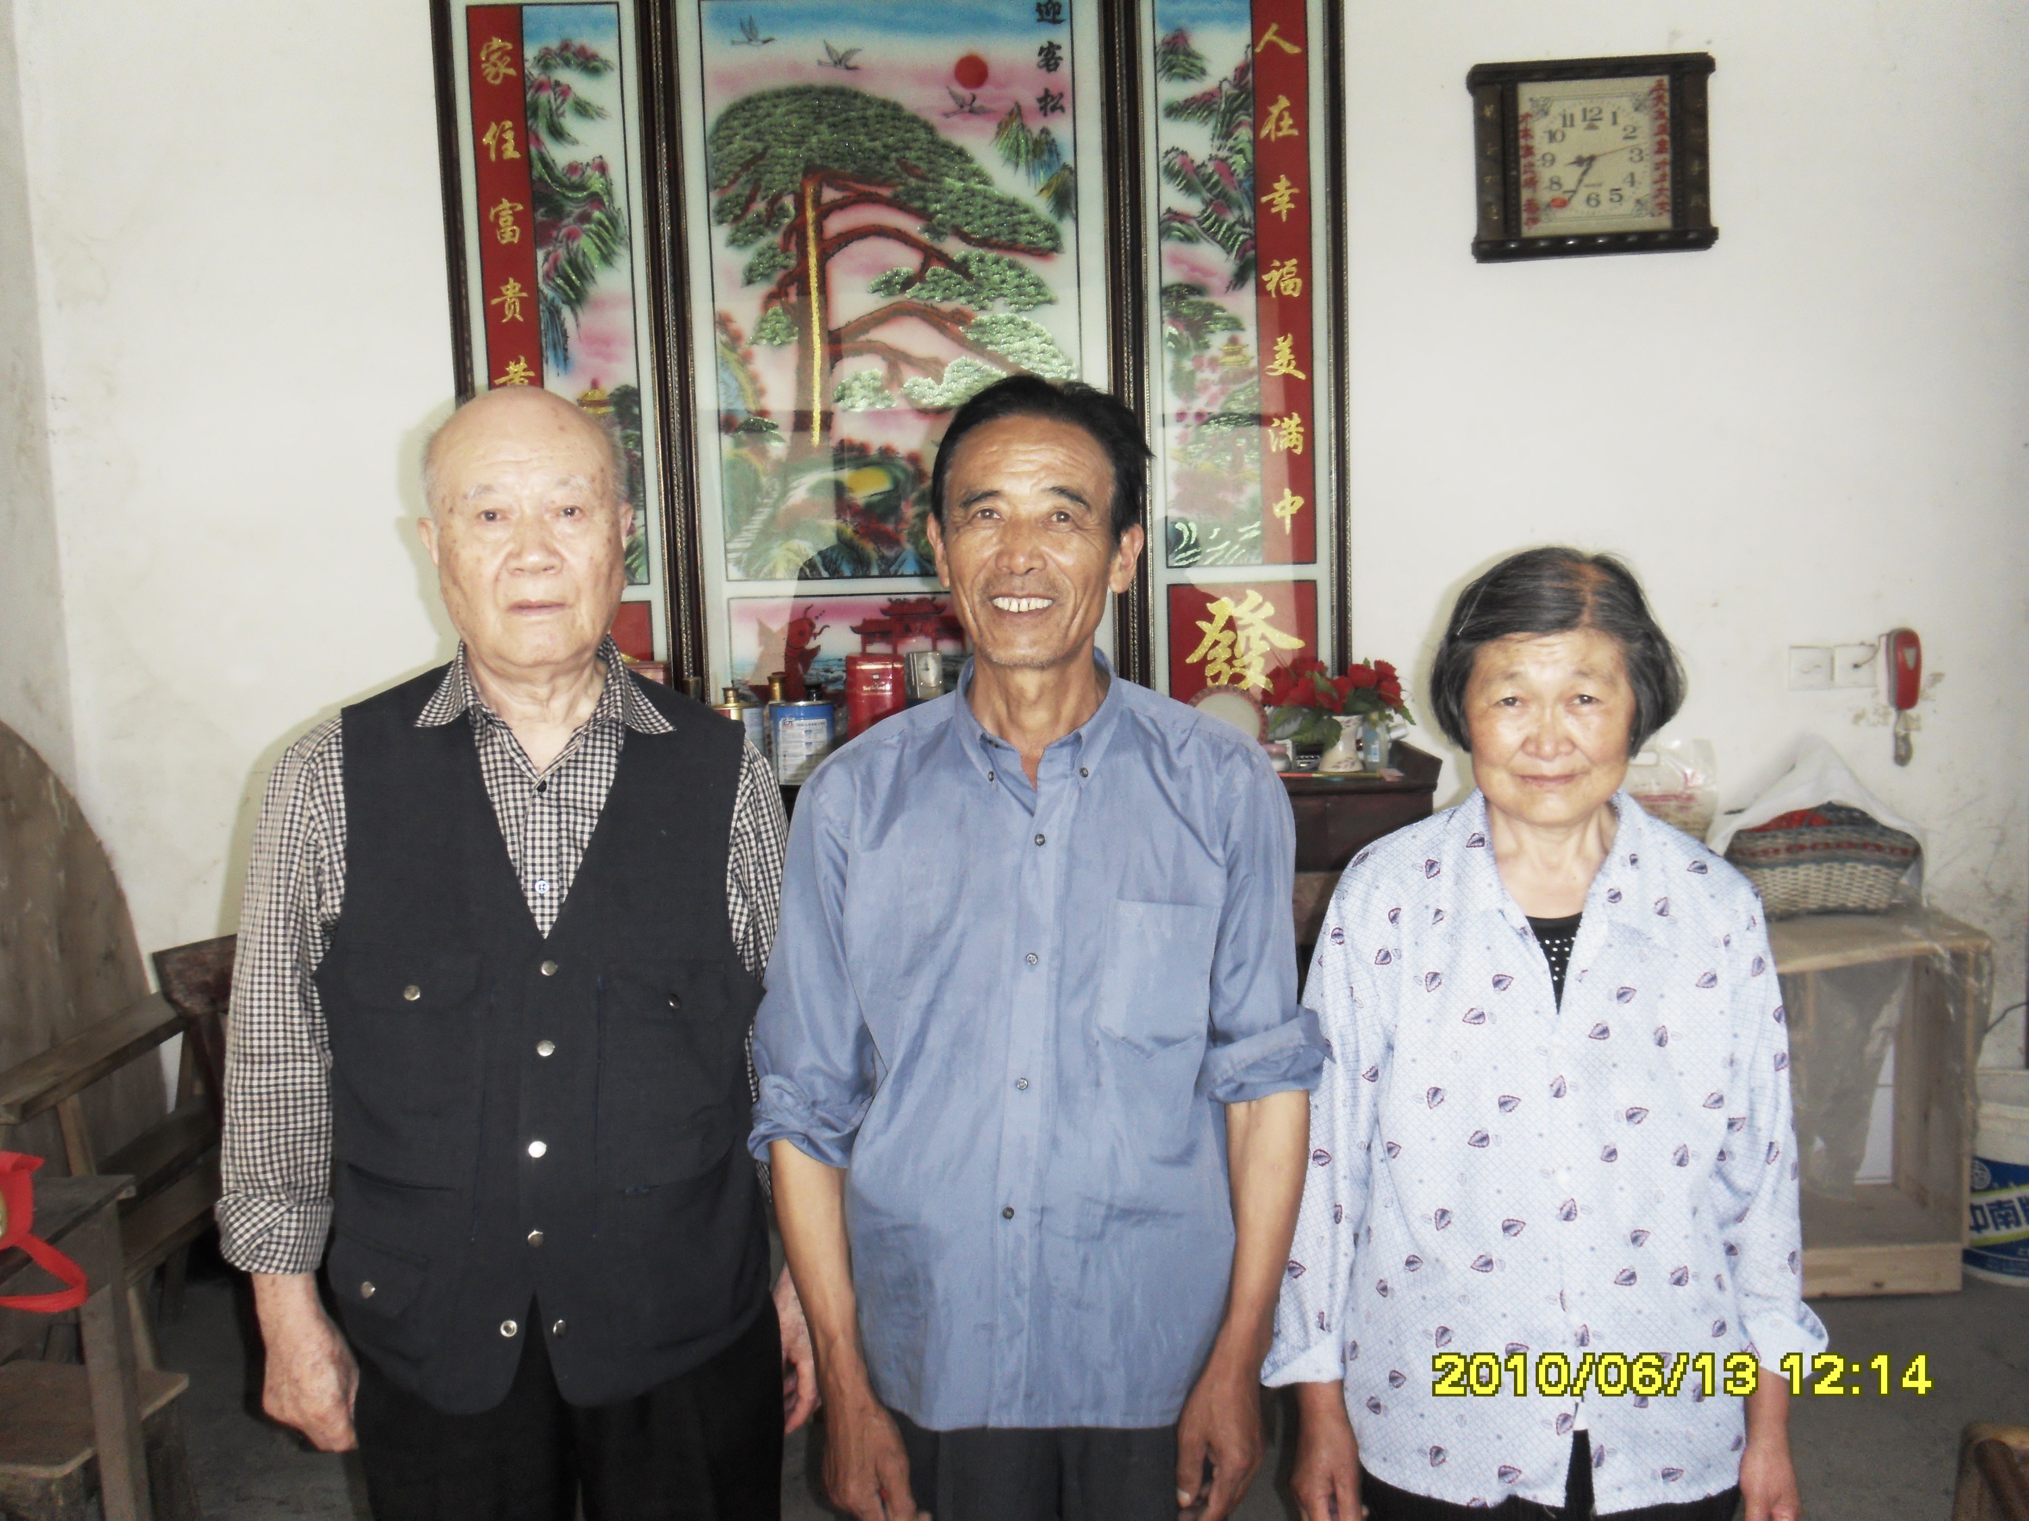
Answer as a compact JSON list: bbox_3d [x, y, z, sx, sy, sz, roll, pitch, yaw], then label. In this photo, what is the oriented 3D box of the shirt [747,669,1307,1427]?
[{"bbox_3d":[0.023,0.239,1.960,0.490,0.650,0.270,-1,7,4],"label":"shirt"}]

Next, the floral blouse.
[{"bbox_3d":[0.459,0.328,1.940,0.470,0.595,0.260,-1,7,8],"label":"floral blouse"}]

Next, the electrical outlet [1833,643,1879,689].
[{"bbox_3d":[1.693,-0.190,4.485,0.086,0.086,0.012,-2,7,0],"label":"electrical outlet"}]

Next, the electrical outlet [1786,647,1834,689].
[{"bbox_3d":[1.604,-0.186,4.486,0.086,0.086,0.012,-2,7,0],"label":"electrical outlet"}]

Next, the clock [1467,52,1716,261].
[{"bbox_3d":[1.130,-1.178,4.349,0.475,0.380,0.055,-3,7,0],"label":"clock"}]

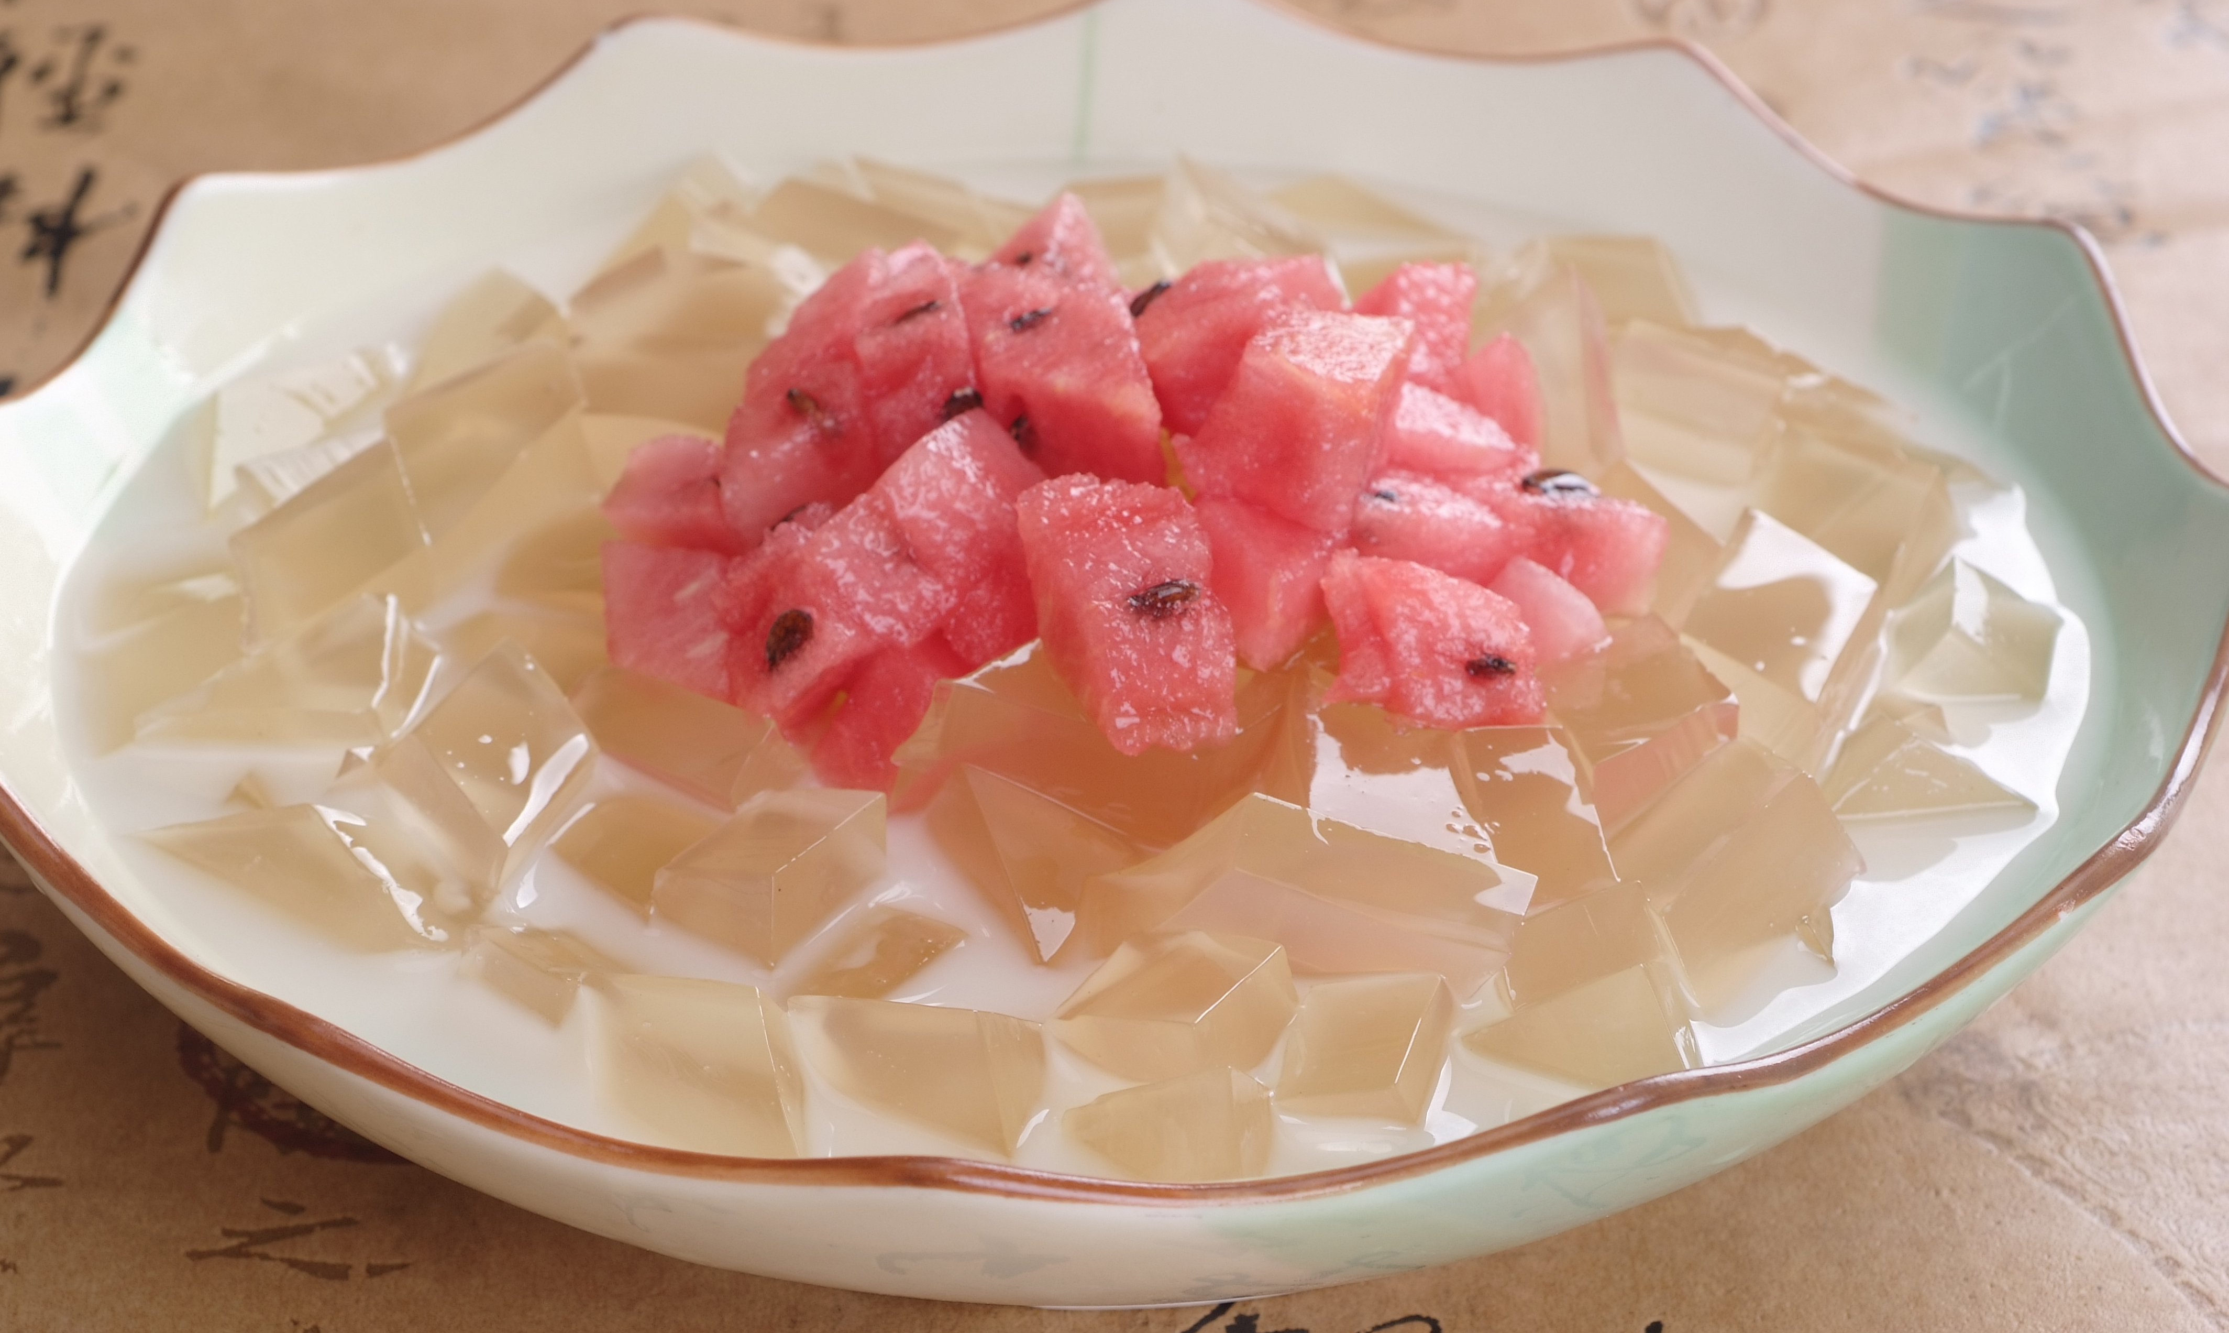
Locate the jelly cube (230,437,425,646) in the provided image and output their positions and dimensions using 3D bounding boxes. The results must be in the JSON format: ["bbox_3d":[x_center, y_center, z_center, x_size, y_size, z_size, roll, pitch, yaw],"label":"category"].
[{"bbox_3d":[-0.085,-0.012,0.626,0.021,0.016,0.014,-27,68,9],"label":"jelly cube"}]

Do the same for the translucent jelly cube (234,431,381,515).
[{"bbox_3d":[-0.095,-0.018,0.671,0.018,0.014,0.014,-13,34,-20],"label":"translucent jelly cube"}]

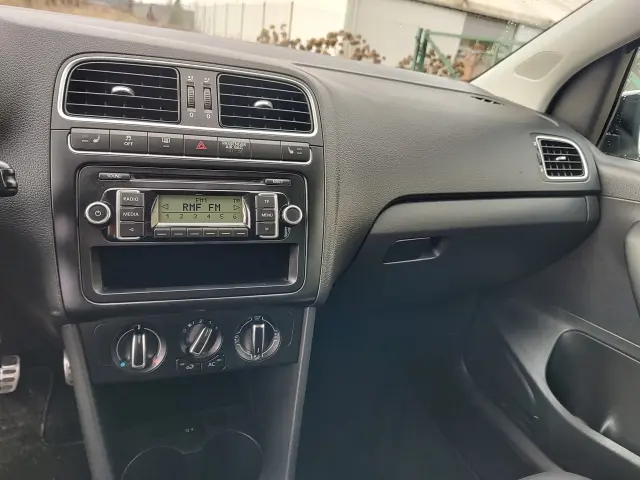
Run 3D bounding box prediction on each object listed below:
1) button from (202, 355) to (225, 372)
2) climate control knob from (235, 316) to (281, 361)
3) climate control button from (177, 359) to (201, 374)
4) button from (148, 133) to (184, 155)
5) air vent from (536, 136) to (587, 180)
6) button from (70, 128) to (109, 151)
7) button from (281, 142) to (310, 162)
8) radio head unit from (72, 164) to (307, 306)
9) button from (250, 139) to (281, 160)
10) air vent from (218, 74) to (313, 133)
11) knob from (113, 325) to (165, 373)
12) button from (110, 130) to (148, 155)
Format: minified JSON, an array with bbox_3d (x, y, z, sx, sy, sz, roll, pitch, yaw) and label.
[{"bbox_3d":[-0.122,0.140,0.485,0.025,0.015,0.012,-1,7,-21],"label":"button"},{"bbox_3d":[-0.070,0.114,0.485,0.052,0.052,0.024,-1,7,-21],"label":"climate control knob"},{"bbox_3d":[-0.146,0.140,0.476,0.026,0.015,0.012,-1,7,-21],"label":"climate control button"},{"bbox_3d":[-0.153,-0.093,0.423,0.033,0.021,0.015,-1,0,-21],"label":"button"},{"bbox_3d":[0.387,-0.128,0.703,0.099,0.069,0.030,-4,-10,-27],"label":"air vent"},{"bbox_3d":[-0.214,-0.092,0.400,0.031,0.020,0.015,-1,0,-21],"label":"button"},{"bbox_3d":[-0.029,-0.095,0.471,0.032,0.021,0.015,-1,0,-21],"label":"button"},{"bbox_3d":[-0.126,-0.006,0.452,0.222,0.130,0.050,-1,7,-21],"label":"radio head unit"},{"bbox_3d":[-0.059,-0.096,0.459,0.034,0.021,0.015,-1,0,-21],"label":"button"},{"bbox_3d":[-0.062,-0.144,0.473,0.102,0.060,0.030,-1,-9,-21],"label":"air vent"},{"bbox_3d":[-0.186,0.114,0.440,0.049,0.049,0.024,-1,7,-21],"label":"knob"},{"bbox_3d":[-0.184,-0.093,0.411,0.033,0.021,0.015,-1,0,-21],"label":"button"}]

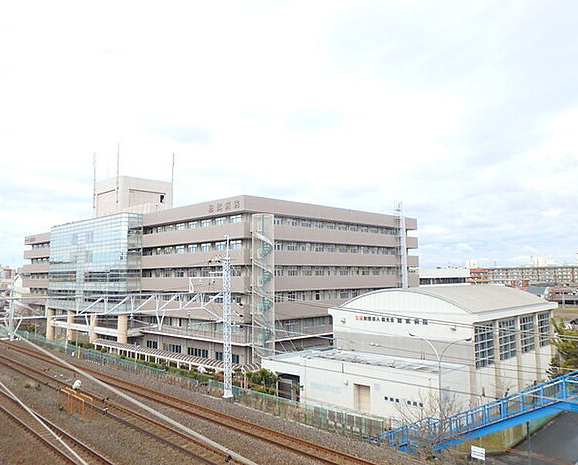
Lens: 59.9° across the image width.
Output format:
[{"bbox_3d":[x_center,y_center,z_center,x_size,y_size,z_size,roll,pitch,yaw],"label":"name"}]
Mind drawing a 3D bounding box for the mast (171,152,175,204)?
[{"bbox_3d":[-23.781,-11.011,103.257,0.450,11.001,0.450,-6,-7,45],"label":"mast"}]

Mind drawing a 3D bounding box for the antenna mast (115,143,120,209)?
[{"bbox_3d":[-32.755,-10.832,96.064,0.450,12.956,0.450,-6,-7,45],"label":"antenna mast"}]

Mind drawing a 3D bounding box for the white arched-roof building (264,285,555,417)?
[{"bbox_3d":[14.906,11.862,58.701,22.518,11.210,28.173,-6,-7,45],"label":"white arched-roof building"}]

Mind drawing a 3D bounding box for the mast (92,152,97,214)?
[{"bbox_3d":[-40.105,-10.376,103.541,0.650,12.380,0.650,-6,-7,45],"label":"mast"}]

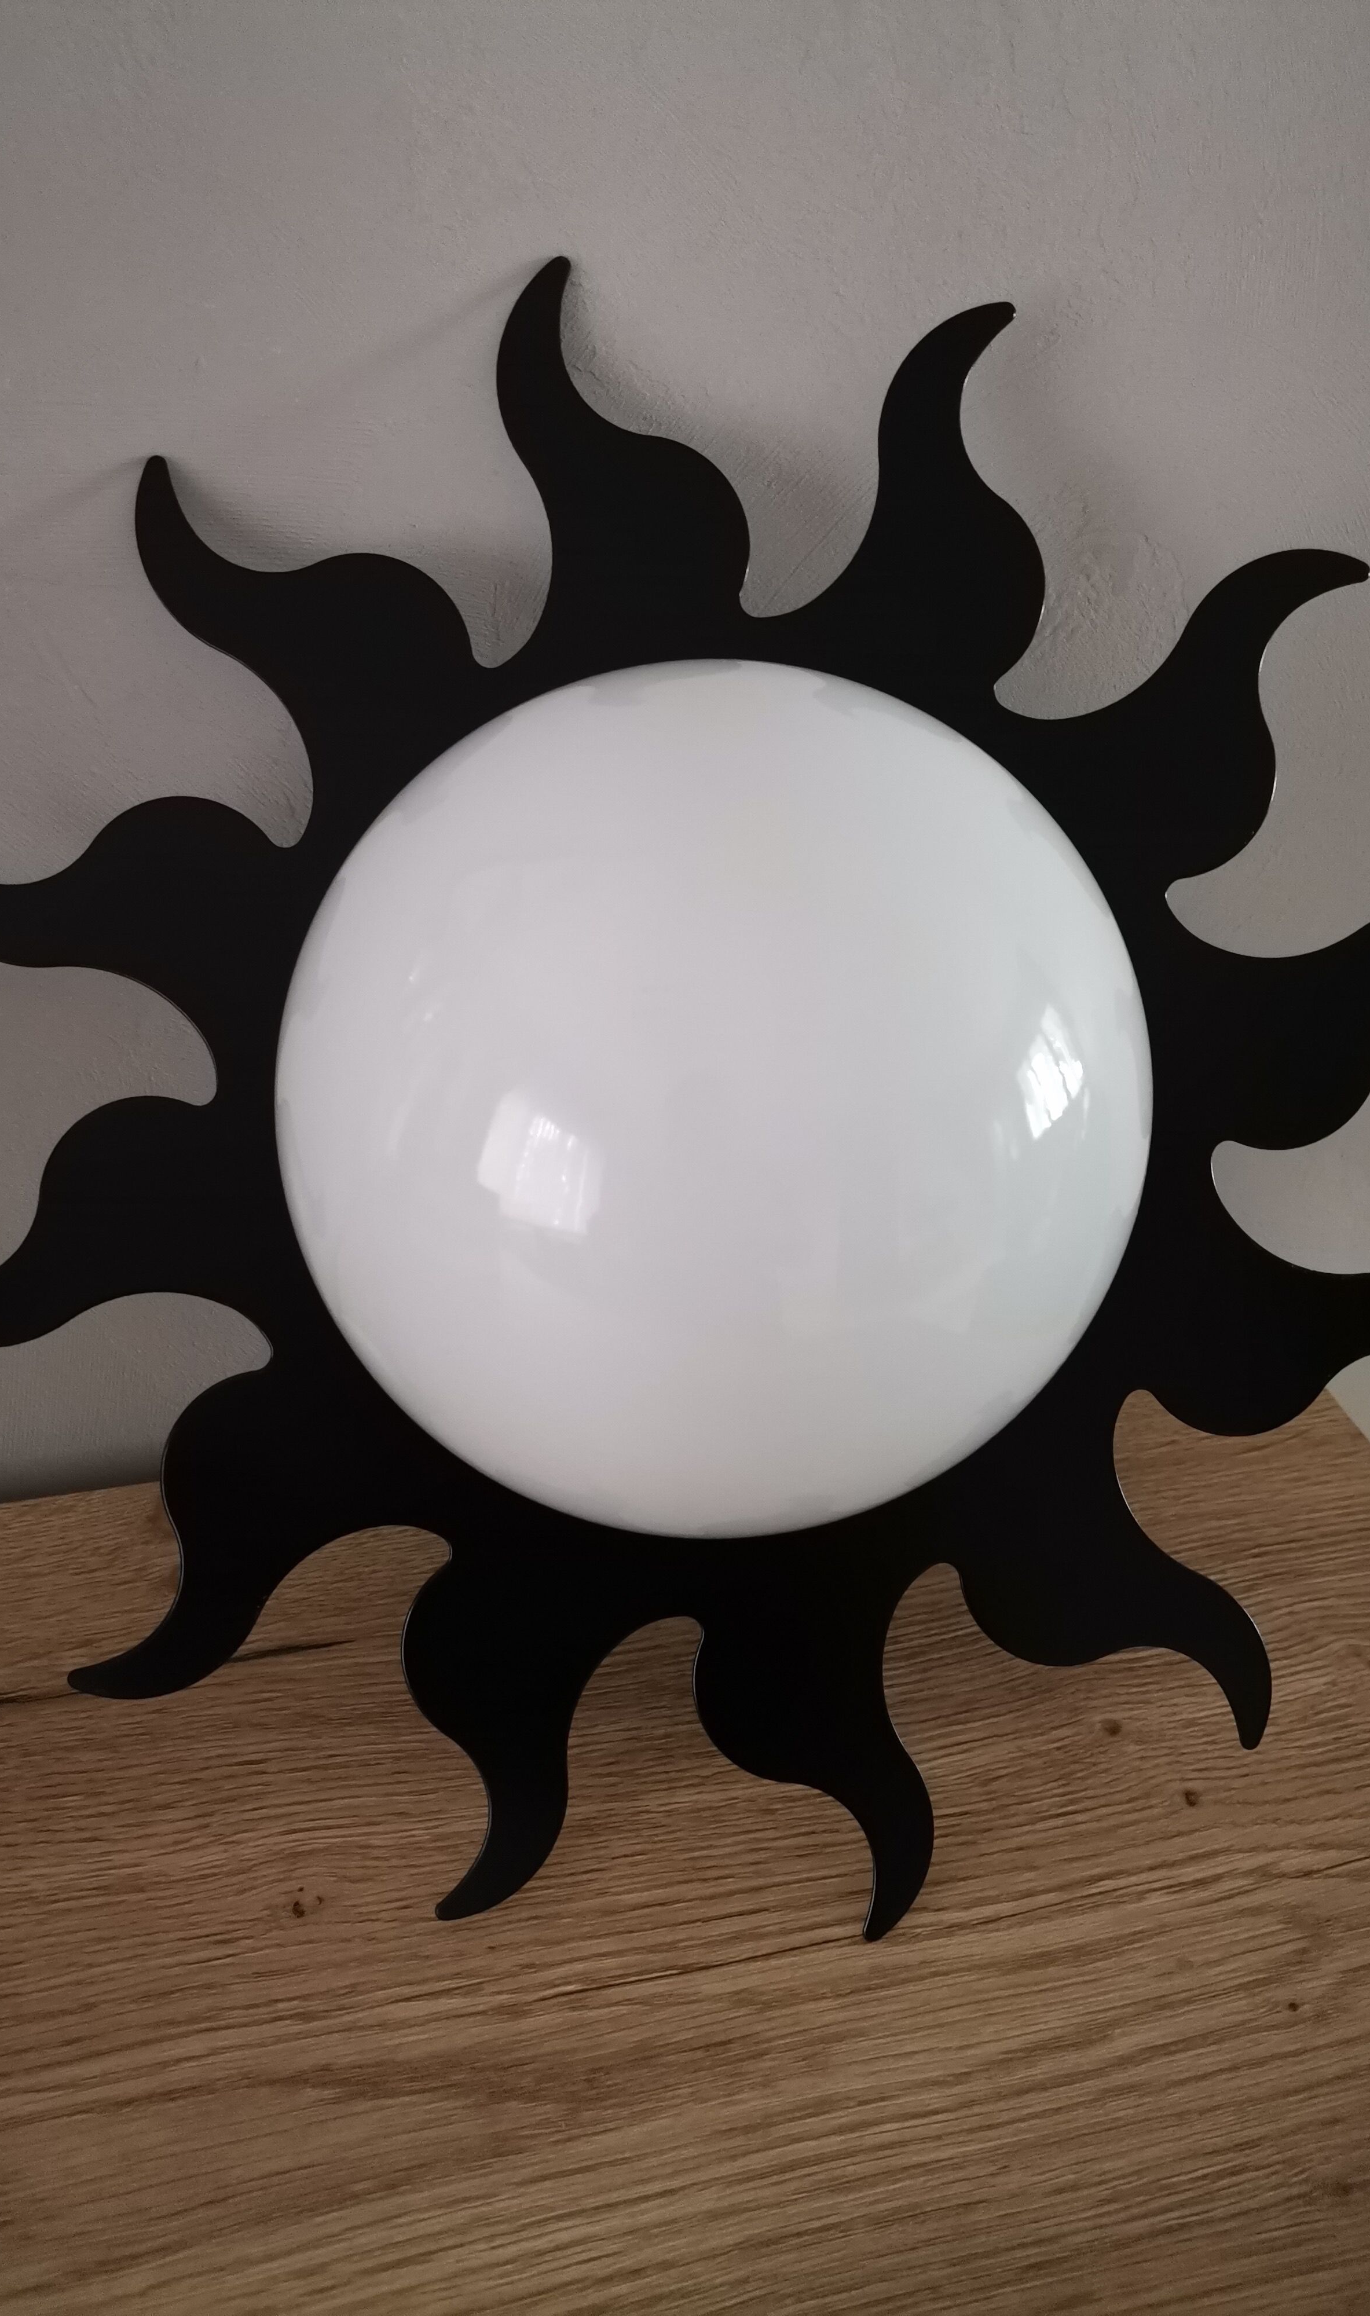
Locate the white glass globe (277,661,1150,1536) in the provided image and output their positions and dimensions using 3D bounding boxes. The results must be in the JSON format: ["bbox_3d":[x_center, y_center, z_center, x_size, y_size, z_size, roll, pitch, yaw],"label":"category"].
[{"bbox_3d":[0.012,-0.014,0.476,0.260,0.260,0.088,0,3,-3],"label":"white glass globe"}]

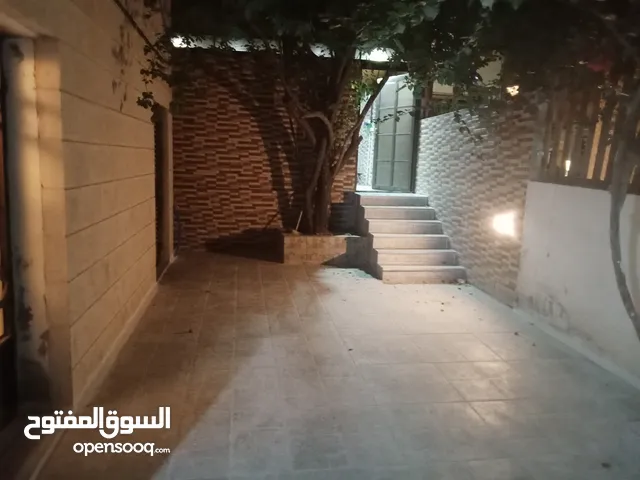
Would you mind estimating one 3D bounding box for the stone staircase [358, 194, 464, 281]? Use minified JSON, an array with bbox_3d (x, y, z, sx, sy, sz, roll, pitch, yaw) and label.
[{"bbox_3d":[1.185,-0.088,7.000,1.070,0.970,1.870,1,9,-8],"label":"stone staircase"}]

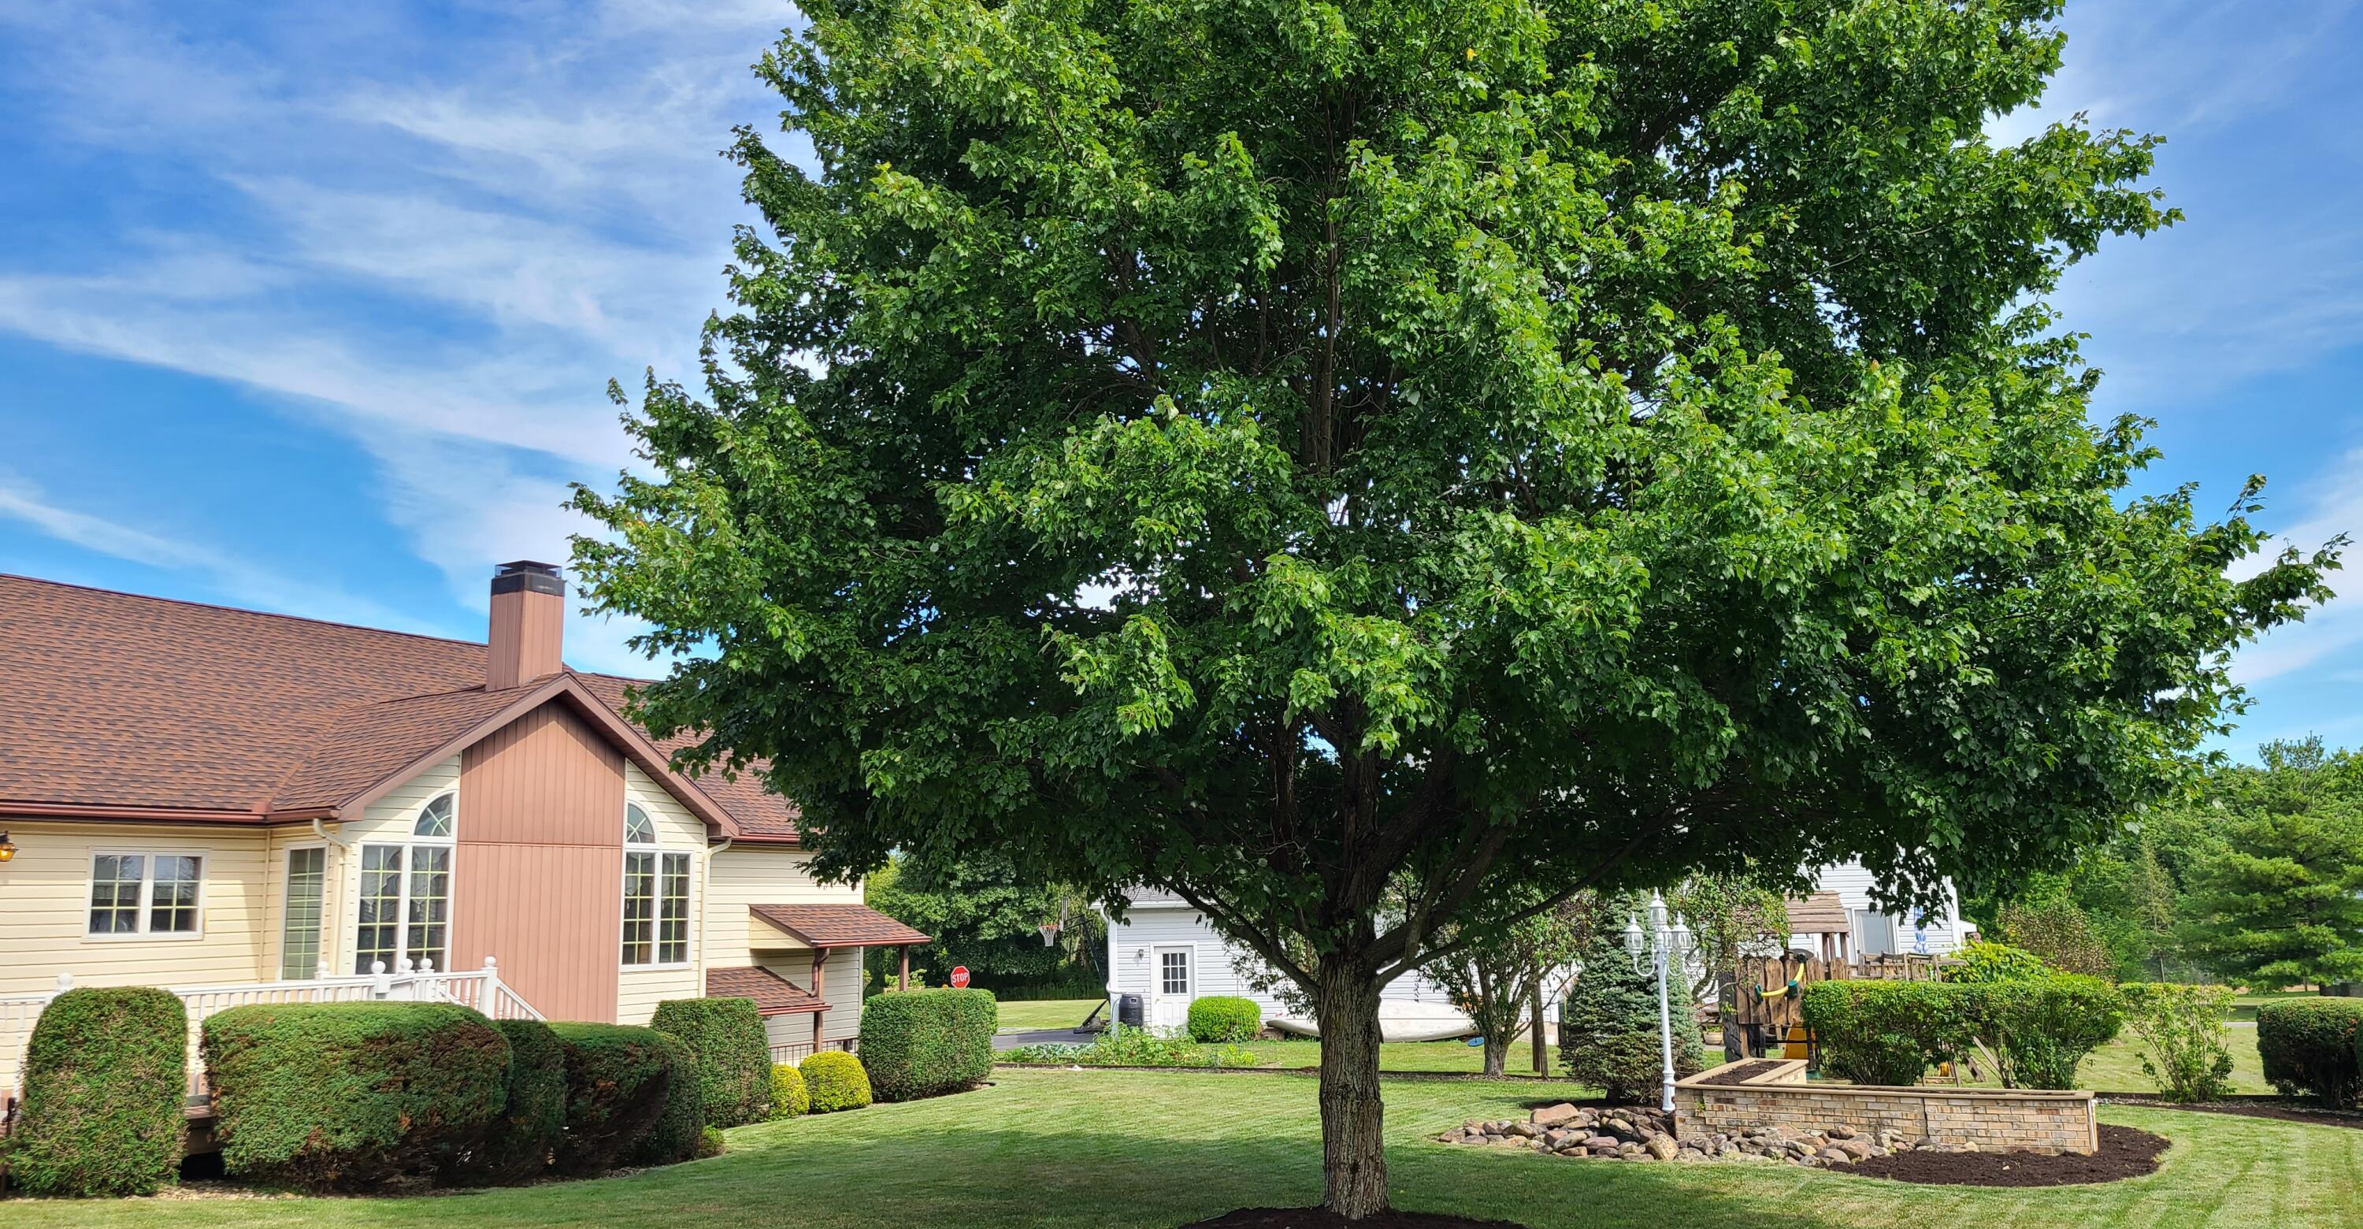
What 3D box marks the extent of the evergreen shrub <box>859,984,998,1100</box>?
[{"bbox_3d":[-3.399,5.730,23.694,1.100,1.400,1.900,-5,-10,27],"label":"evergreen shrub"}]

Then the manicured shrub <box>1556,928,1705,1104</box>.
[{"bbox_3d":[4.704,4.013,18.500,1.450,2.000,1.450,-6,-11,27],"label":"manicured shrub"}]

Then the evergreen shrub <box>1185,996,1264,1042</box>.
[{"bbox_3d":[0.961,8.907,39.129,1.650,0.944,1.400,0,-9,0],"label":"evergreen shrub"}]

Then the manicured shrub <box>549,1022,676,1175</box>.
[{"bbox_3d":[-5.099,4.261,15.706,1.200,1.240,1.100,5,-10,-30],"label":"manicured shrub"}]

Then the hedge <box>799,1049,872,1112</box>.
[{"bbox_3d":[-3.772,5.089,19.400,0.750,0.630,0.750,-1,-9,0],"label":"hedge"}]

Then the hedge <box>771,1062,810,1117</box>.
[{"bbox_3d":[-4.216,5.058,18.900,0.530,0.550,0.530,-6,-11,27],"label":"hedge"}]

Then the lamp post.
[{"bbox_3d":[4.586,3.743,17.200,0.610,2.090,0.610,-6,-11,27],"label":"lamp post"}]

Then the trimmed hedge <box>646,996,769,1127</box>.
[{"bbox_3d":[-4.768,4.518,18.000,1.060,1.250,1.060,-6,-11,27],"label":"trimmed hedge"}]

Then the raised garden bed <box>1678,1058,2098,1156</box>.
[{"bbox_3d":[6.923,4.892,17.729,3.675,0.560,2.923,-3,-9,18],"label":"raised garden bed"}]

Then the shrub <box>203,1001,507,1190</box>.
[{"bbox_3d":[-6.324,3.659,13.700,1.400,1.260,2.050,-6,-11,27],"label":"shrub"}]

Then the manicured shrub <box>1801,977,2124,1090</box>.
[{"bbox_3d":[8.487,4.562,19.400,3.219,1.127,1.207,-6,-11,27],"label":"manicured shrub"}]

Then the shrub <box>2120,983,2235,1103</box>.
[{"bbox_3d":[10.372,4.447,18.500,1.080,1.180,0.980,-6,-11,27],"label":"shrub"}]

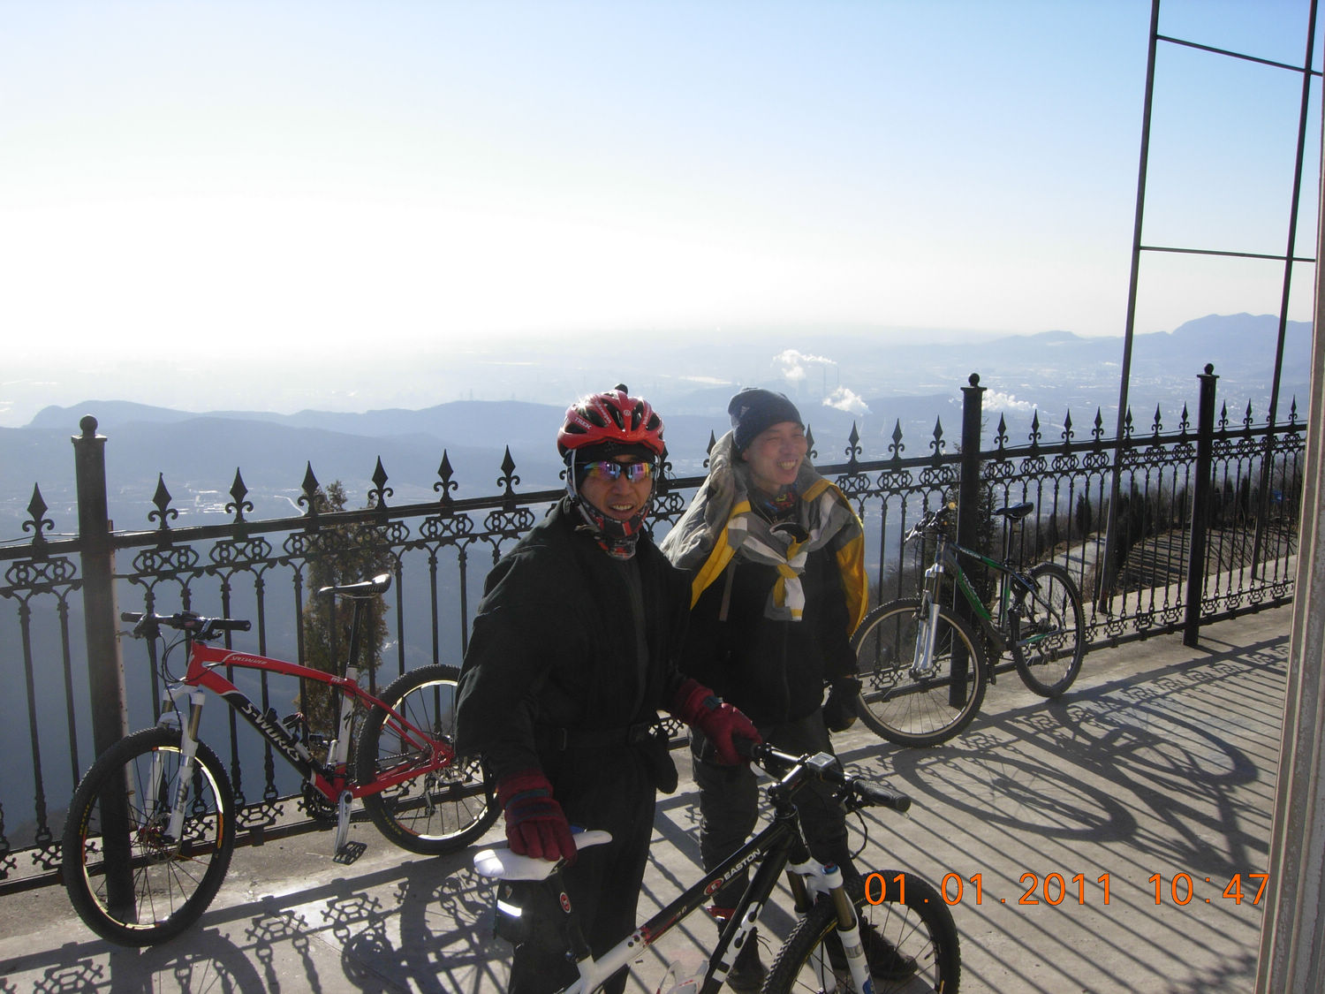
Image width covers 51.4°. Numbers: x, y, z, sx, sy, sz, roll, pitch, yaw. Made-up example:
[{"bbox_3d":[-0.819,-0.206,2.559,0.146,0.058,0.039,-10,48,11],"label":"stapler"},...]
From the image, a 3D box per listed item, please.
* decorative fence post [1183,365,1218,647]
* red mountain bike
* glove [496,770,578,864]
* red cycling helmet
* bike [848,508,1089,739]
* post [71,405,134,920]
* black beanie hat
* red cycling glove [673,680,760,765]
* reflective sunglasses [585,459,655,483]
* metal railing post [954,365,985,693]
[{"bbox_3d":[3.101,0.045,7.936,0.088,1.632,0.088,-6,11,-36],"label":"decorative fence post"},{"bbox_3d":[-1.188,0.814,4.646,1.676,1.040,0.600,-7,2,-41],"label":"red mountain bike"},{"bbox_3d":[-0.240,0.612,2.630,0.125,0.200,0.090,-16,-28,-2],"label":"glove"},{"bbox_3d":[-0.109,-0.157,2.920,0.220,0.165,0.285,-2,9,-13],"label":"red cycling helmet"},{"bbox_3d":[1.517,0.553,6.487,1.730,1.010,0.580,-8,3,-44],"label":"bike"},{"bbox_3d":[-1.775,0.547,4.383,0.088,1.632,0.088,-6,11,-36],"label":"post"},{"bbox_3d":[0.295,-0.215,3.950,0.220,0.185,0.190,7,11,39],"label":"black beanie hat"},{"bbox_3d":[0.125,0.520,3.180,0.240,0.120,0.110,37,18,-10],"label":"red cycling glove"},{"bbox_3d":[-0.089,-0.053,2.860,0.147,0.050,0.130,-2,9,-15],"label":"reflective sunglasses"},{"bbox_3d":[1.493,0.213,6.752,0.088,1.632,0.088,-6,11,-36],"label":"metal railing post"}]

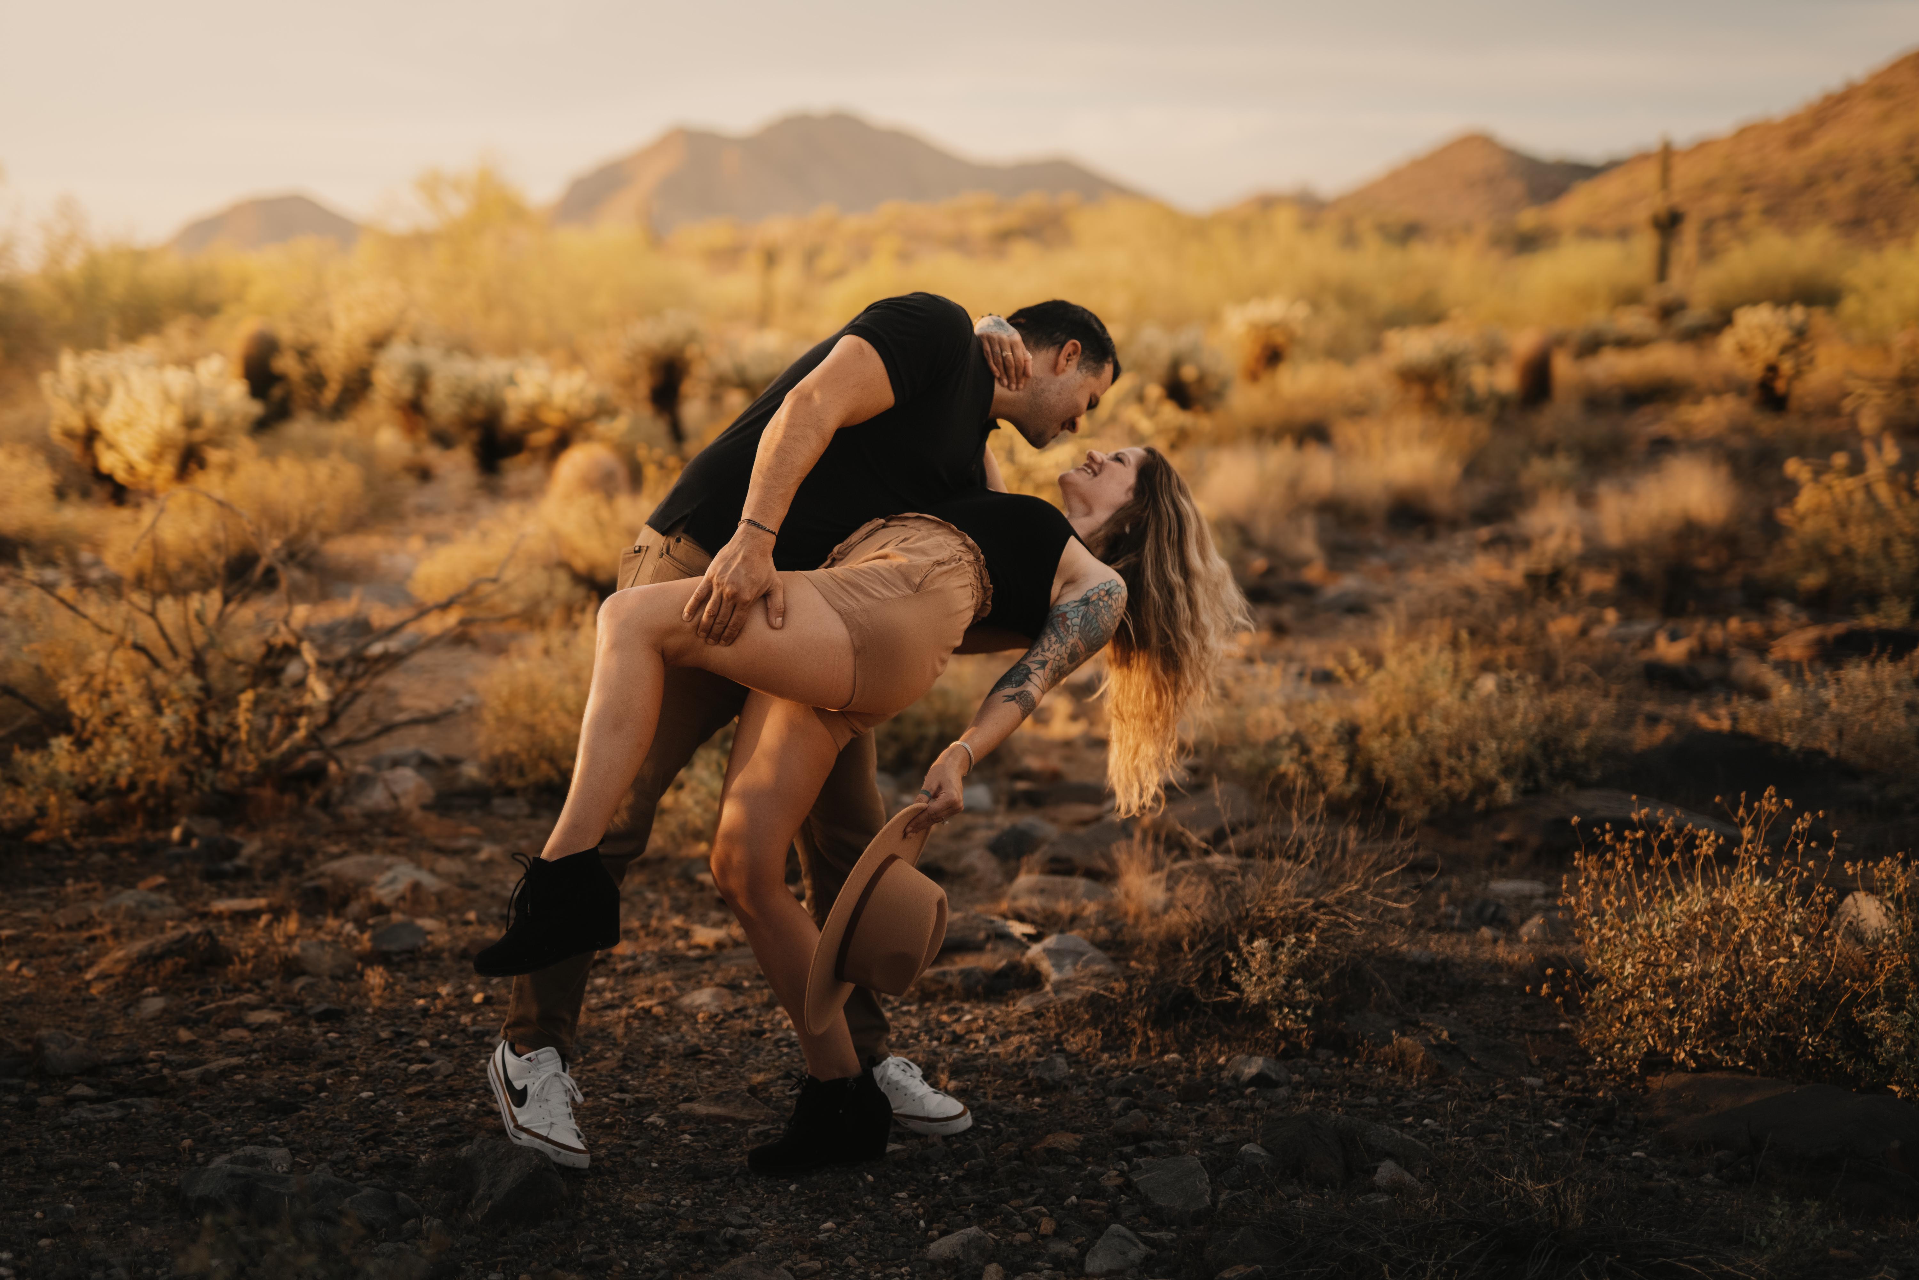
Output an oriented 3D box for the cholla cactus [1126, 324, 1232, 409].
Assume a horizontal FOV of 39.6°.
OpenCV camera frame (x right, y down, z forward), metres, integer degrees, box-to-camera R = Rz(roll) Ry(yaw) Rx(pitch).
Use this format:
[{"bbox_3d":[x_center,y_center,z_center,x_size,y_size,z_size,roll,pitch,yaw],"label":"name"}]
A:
[{"bbox_3d":[2.178,-2.695,26.542,1.048,0.907,0.964,0,8,0],"label":"cholla cactus"}]

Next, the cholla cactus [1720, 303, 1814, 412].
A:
[{"bbox_3d":[8.136,-2.836,26.824,0.939,1.111,0.863,0,8,0],"label":"cholla cactus"}]

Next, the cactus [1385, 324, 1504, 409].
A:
[{"bbox_3d":[4.874,-2.725,26.839,1.196,0.887,1.100,0,8,0],"label":"cactus"}]

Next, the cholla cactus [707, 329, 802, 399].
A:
[{"bbox_3d":[-2.137,-2.820,27.771,1.002,0.825,0.922,0,8,0],"label":"cholla cactus"}]

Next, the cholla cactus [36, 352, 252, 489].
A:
[{"bbox_3d":[-5.114,-1.370,16.751,1.343,0.913,1.236,0,8,0],"label":"cholla cactus"}]

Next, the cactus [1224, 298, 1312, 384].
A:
[{"bbox_3d":[3.657,-3.513,31.779,1.058,1.120,0.973,0,8,0],"label":"cactus"}]

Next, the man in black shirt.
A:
[{"bbox_3d":[-0.243,0.125,4.177,0.920,1.330,0.620,3,8,24],"label":"man in black shirt"}]

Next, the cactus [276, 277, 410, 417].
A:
[{"bbox_3d":[-5.908,-2.756,25.394,1.305,1.336,1.201,0,8,0],"label":"cactus"}]

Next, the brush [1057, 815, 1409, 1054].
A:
[{"bbox_3d":[0.507,0.497,4.966,0.630,0.380,0.550,0,8,0],"label":"brush"}]

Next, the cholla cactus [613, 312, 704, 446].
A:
[{"bbox_3d":[-2.439,-2.102,21.543,0.730,1.075,0.671,0,8,0],"label":"cholla cactus"}]

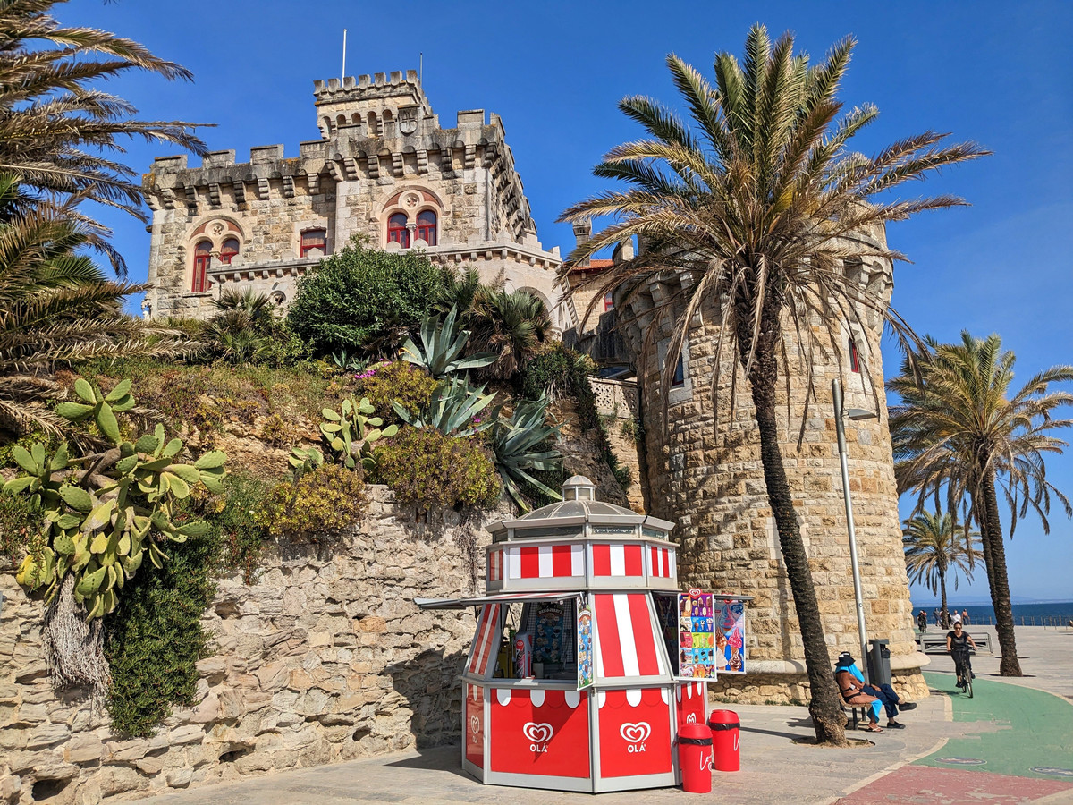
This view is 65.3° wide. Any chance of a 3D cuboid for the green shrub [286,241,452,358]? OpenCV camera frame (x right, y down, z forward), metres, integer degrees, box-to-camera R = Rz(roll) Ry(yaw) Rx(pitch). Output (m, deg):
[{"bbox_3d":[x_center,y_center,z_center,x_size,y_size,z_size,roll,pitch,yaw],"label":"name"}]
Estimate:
[{"bbox_3d":[-4.069,-2.520,20.422,4.058,2.924,3.247,-2,-14,0],"label":"green shrub"}]

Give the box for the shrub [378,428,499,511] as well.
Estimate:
[{"bbox_3d":[-1.612,1.079,13.761,2.000,1.320,1.450,-4,-14,11],"label":"shrub"}]

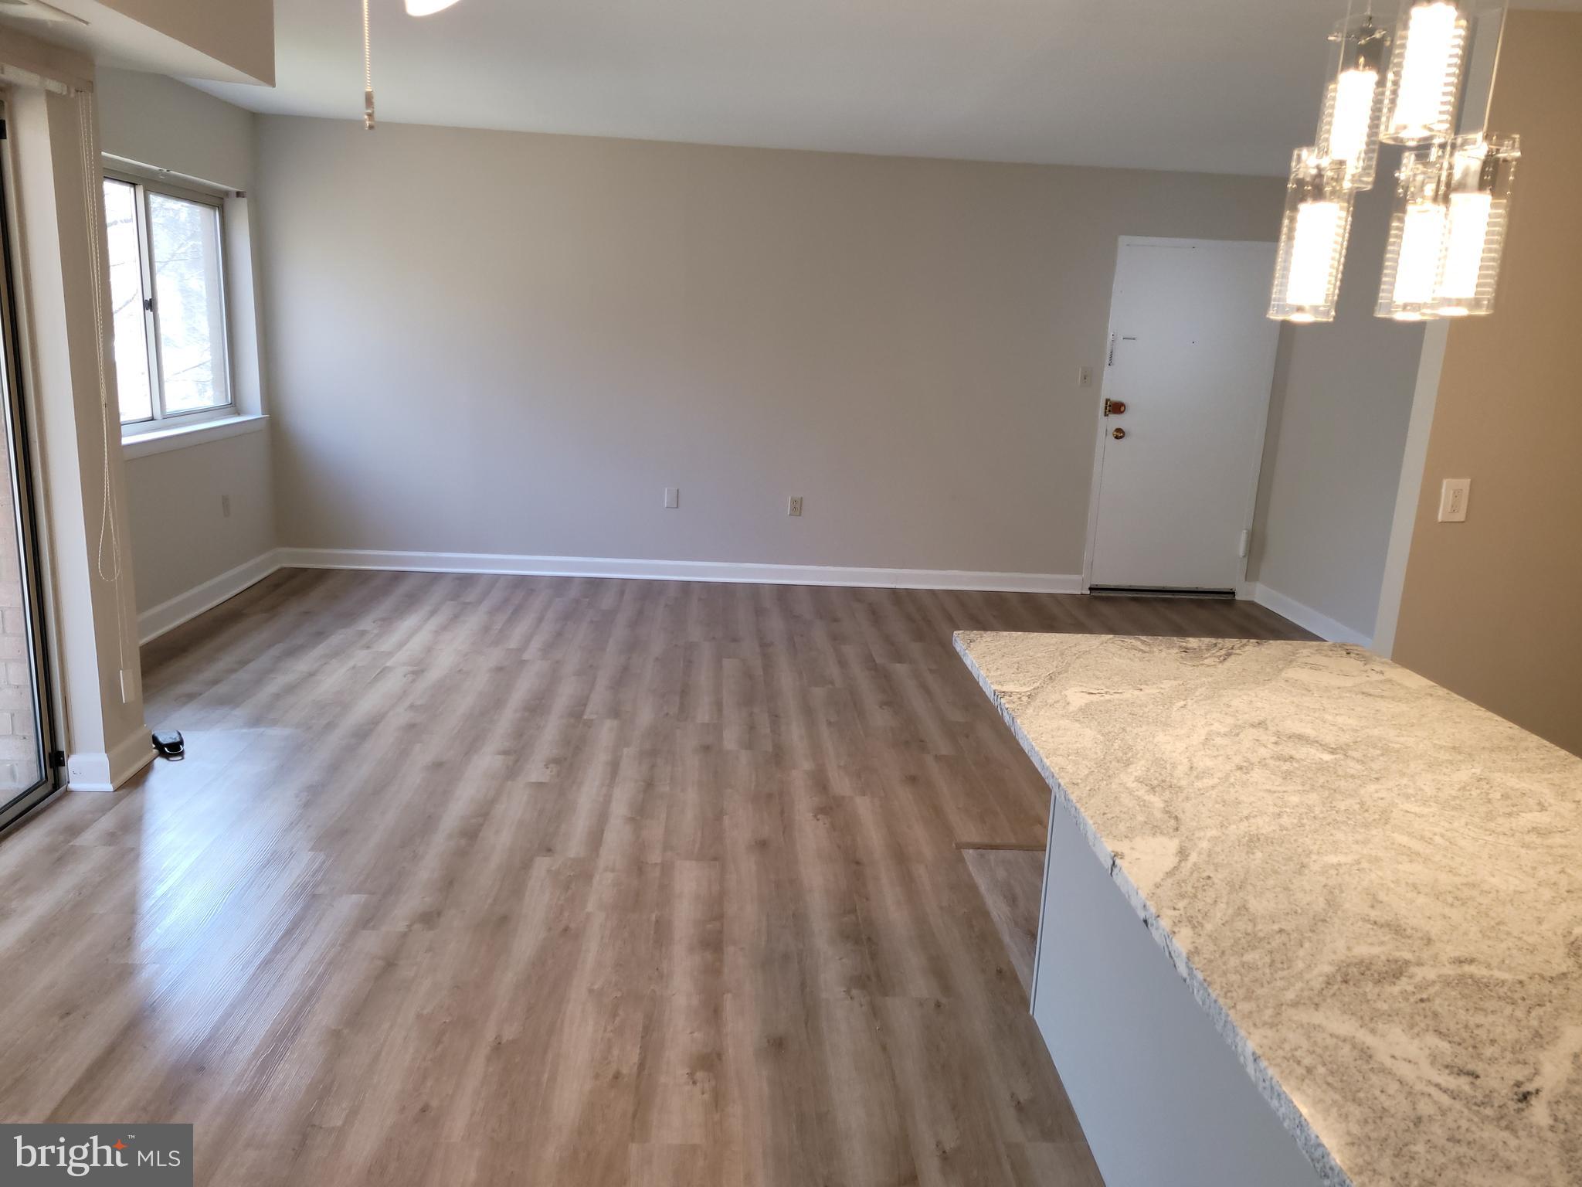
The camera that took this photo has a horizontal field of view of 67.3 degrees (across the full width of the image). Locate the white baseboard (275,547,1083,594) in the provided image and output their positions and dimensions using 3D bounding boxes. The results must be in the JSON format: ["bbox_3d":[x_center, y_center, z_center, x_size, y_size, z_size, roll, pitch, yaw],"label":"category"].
[{"bbox_3d":[-0.594,-0.129,7.010,4.714,0.117,0.022,2,13,-4],"label":"white baseboard"}]

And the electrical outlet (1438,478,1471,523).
[{"bbox_3d":[1.819,-0.254,3.255,0.074,0.118,0.010,2,13,-4],"label":"electrical outlet"}]

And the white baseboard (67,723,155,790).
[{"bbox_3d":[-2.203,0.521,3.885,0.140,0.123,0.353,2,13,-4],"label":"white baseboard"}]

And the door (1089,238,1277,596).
[{"bbox_3d":[2.304,-0.995,6.984,0.980,2.044,0.055,2,13,-4],"label":"door"}]

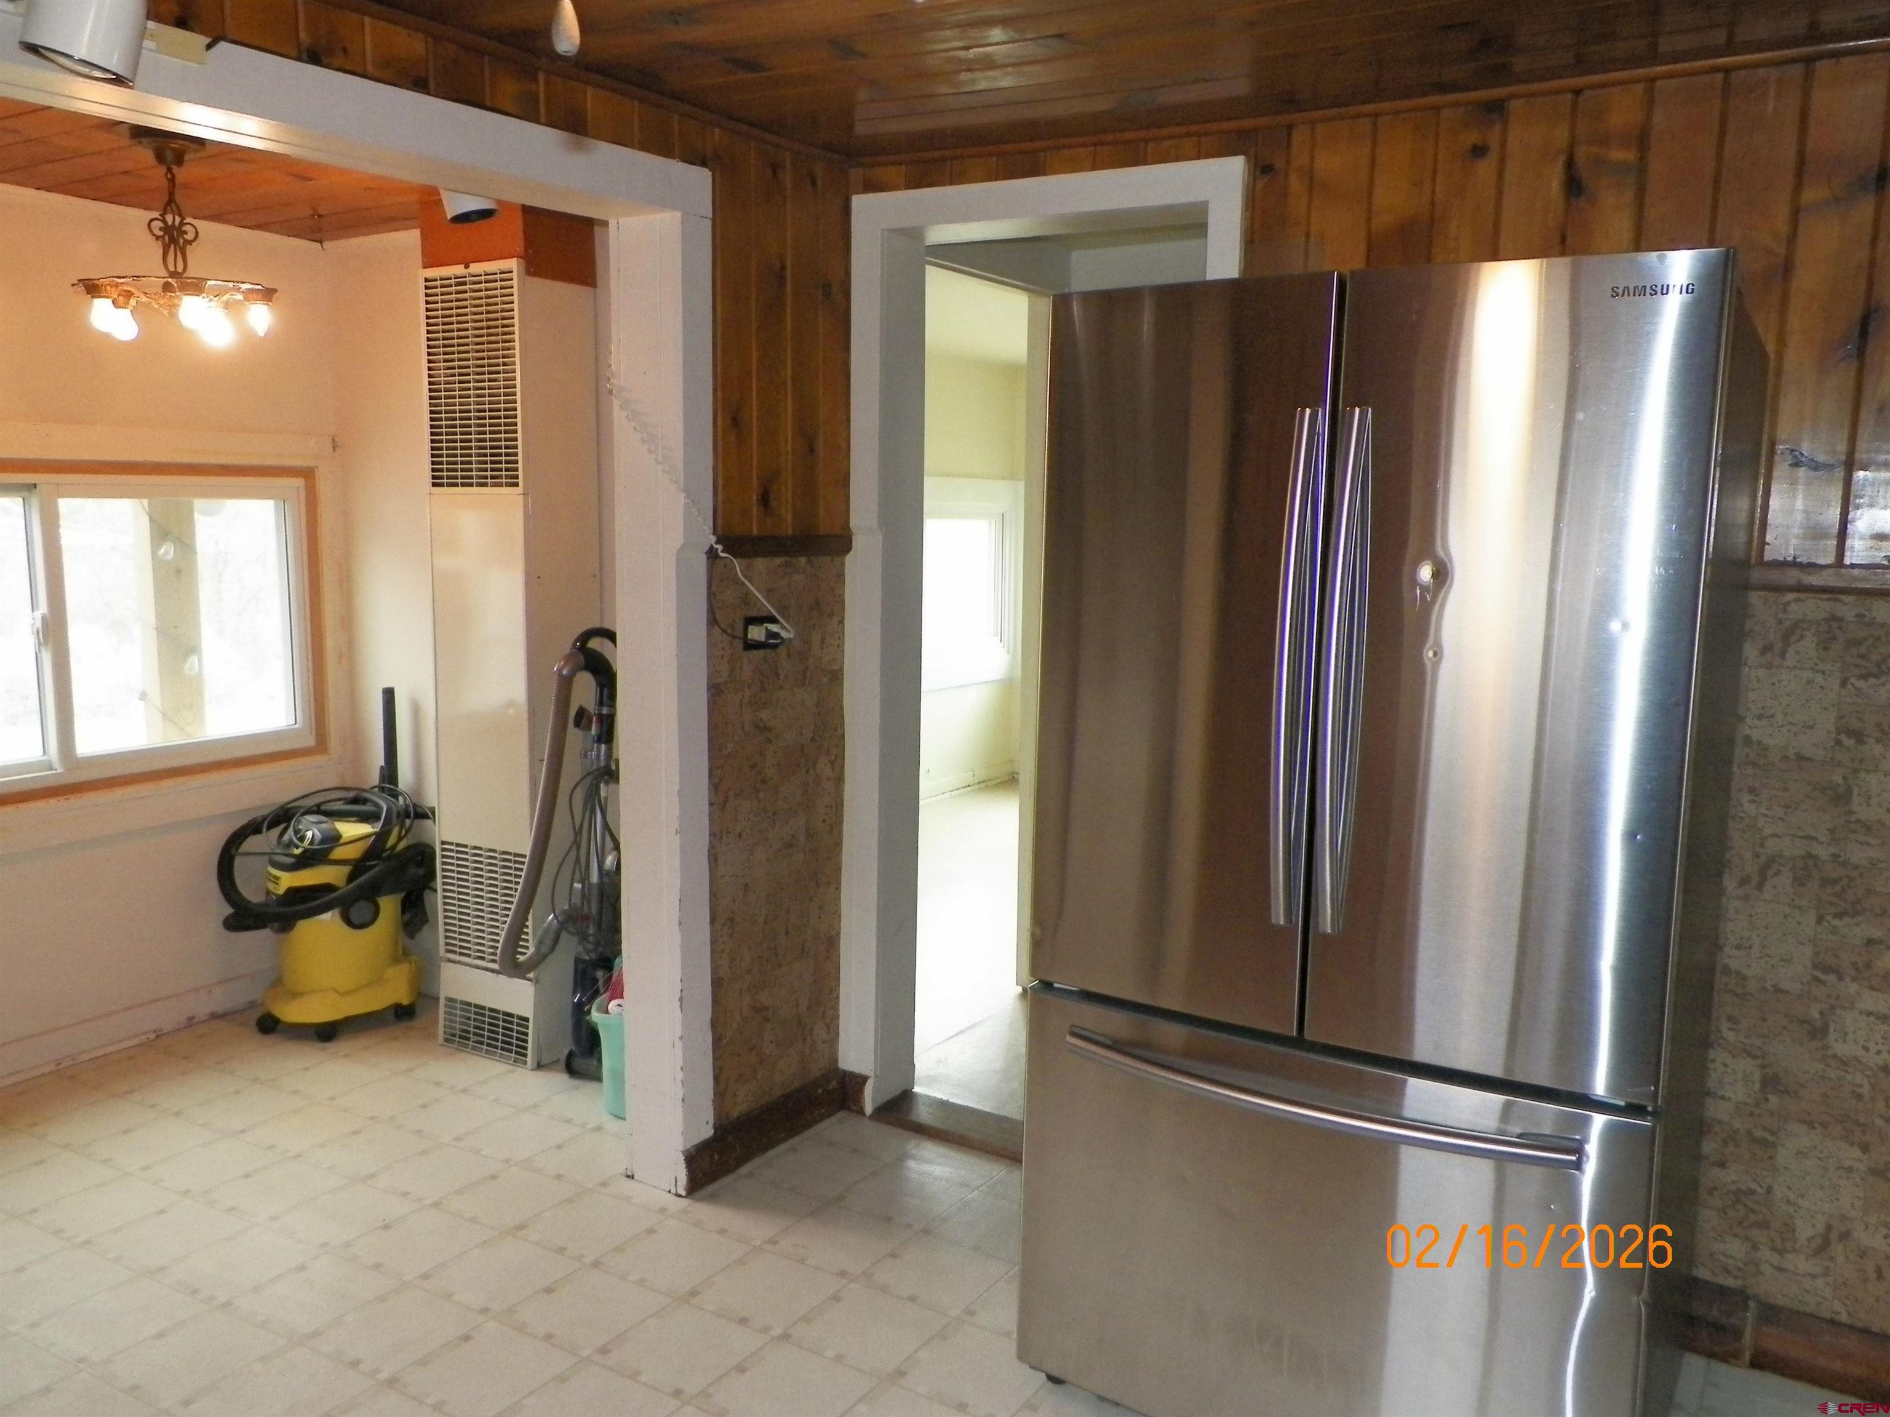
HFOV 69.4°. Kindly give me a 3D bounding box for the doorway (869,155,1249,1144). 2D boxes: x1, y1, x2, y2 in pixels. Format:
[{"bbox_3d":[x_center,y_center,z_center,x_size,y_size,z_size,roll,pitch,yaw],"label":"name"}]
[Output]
[{"bbox_3d":[0.196,-0.044,3.019,0.920,2.130,0.160,6,9,32],"label":"doorway"}]

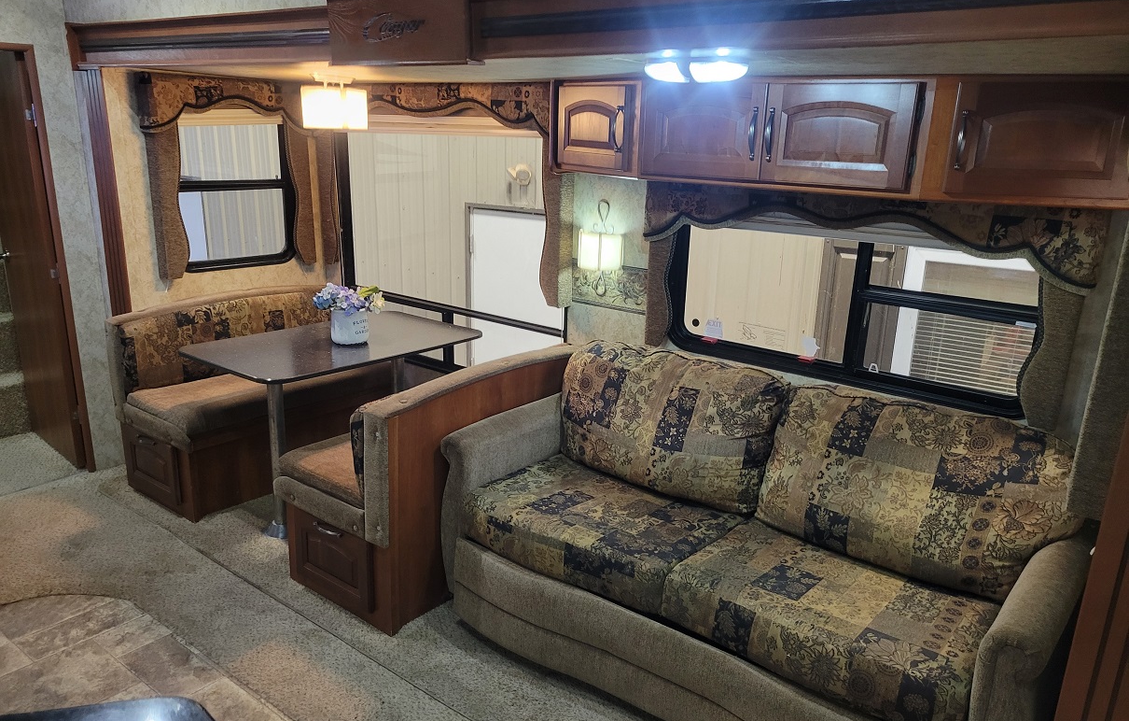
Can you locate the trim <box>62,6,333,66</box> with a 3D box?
[{"bbox_3d":[-1.339,-1.105,2.959,1.630,0.158,0.098,14,20,36],"label":"trim"}]

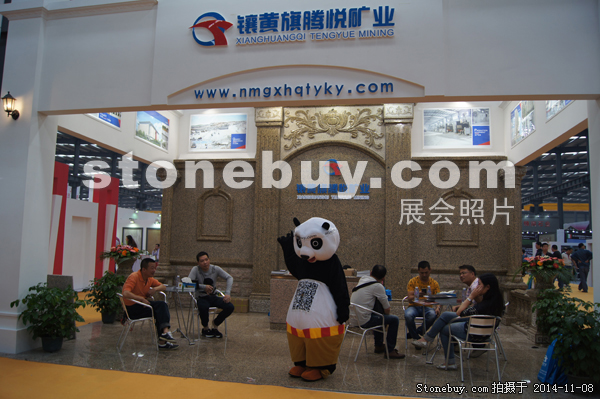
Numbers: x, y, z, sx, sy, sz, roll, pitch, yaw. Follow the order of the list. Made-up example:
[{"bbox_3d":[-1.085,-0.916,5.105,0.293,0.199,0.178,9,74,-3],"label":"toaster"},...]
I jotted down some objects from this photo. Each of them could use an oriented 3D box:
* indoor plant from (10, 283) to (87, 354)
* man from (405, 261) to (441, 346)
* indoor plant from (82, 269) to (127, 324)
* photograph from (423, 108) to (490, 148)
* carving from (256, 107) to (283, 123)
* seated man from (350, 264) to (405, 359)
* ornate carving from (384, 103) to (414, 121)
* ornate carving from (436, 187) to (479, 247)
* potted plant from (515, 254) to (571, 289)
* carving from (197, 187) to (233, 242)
[{"bbox_3d":[-3.298,1.534,5.988,0.930,0.890,0.920,1,-5,11],"label":"indoor plant"},{"bbox_3d":[1.857,1.569,6.834,0.540,1.250,0.720,0,-5,16],"label":"man"},{"bbox_3d":[-3.208,1.699,7.818,0.830,0.880,0.820,1,-5,11],"label":"indoor plant"},{"bbox_3d":[3.211,-1.443,9.178,1.320,0.830,0.040,1,-5,11],"label":"photograph"},{"bbox_3d":[-0.685,-1.906,10.288,0.570,0.340,0.200,0,-5,10],"label":"carving"},{"bbox_3d":[1.027,1.500,6.132,0.800,1.220,0.520,4,-6,-28],"label":"seated man"},{"bbox_3d":[2.150,-1.865,9.782,0.590,0.350,0.200,0,-5,10],"label":"ornate carving"},{"bbox_3d":[3.386,0.379,9.646,0.860,1.275,0.100,0,-6,10],"label":"ornate carving"},{"bbox_3d":[3.898,1.155,7.183,0.820,0.530,0.780,1,-5,11],"label":"potted plant"},{"bbox_3d":[-1.995,0.360,10.572,0.895,1.287,0.100,0,-6,10],"label":"carving"}]

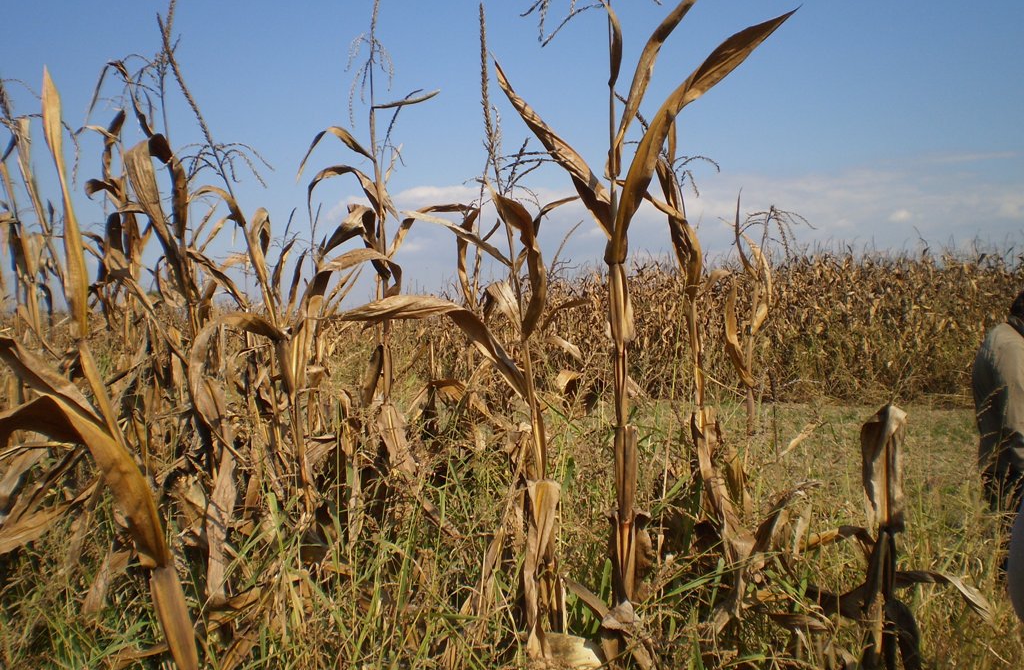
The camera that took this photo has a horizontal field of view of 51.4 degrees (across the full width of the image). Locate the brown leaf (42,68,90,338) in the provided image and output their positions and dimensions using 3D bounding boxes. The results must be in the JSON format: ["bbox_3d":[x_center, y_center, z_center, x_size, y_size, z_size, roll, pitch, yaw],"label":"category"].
[{"bbox_3d":[-0.692,-0.204,1.650,0.055,0.420,0.060,-6,1,0],"label":"brown leaf"}]

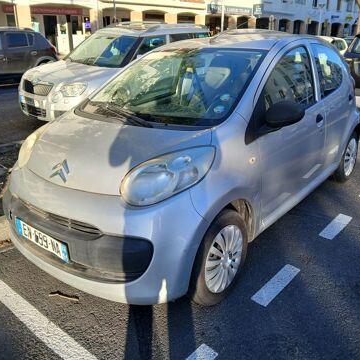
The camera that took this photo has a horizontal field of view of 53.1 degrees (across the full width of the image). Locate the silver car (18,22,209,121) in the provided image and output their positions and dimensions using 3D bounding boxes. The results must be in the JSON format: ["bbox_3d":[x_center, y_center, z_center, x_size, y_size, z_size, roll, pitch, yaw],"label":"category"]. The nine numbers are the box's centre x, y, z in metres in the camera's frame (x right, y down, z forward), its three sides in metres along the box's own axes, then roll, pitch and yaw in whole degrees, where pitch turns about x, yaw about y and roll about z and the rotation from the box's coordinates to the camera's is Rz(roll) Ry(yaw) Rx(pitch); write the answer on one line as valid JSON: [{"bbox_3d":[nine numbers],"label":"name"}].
[{"bbox_3d":[-0.932,-2.023,6.927,1.790,1.690,4.220,12,24,35],"label":"silver car"}]

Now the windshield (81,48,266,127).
[{"bbox_3d":[-0.104,-0.674,2.492,1.280,0.110,1.000,13,50,38],"label":"windshield"}]

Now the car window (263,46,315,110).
[{"bbox_3d":[0.726,-0.680,2.468,0.050,0.480,0.920,-11,9,44],"label":"car window"}]

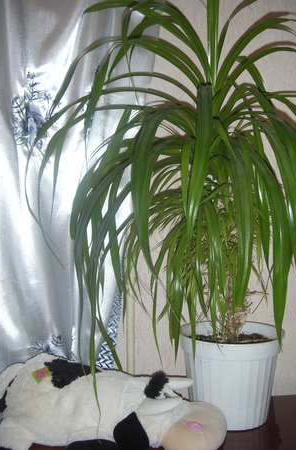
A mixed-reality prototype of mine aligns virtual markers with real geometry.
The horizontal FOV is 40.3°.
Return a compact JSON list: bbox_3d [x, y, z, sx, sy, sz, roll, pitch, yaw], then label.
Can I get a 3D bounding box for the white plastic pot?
[{"bbox_3d":[0.199,0.357,0.983,0.250,0.202,0.250,0,-1,0],"label":"white plastic pot"}]

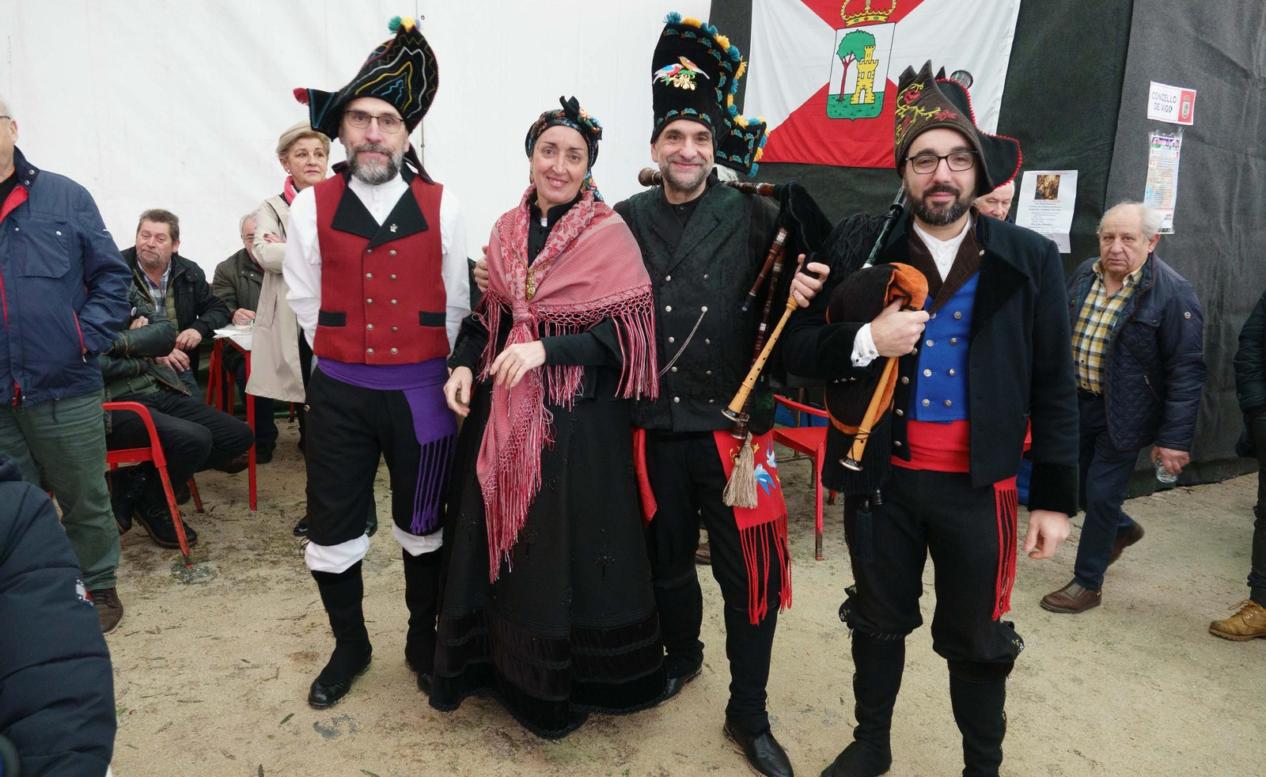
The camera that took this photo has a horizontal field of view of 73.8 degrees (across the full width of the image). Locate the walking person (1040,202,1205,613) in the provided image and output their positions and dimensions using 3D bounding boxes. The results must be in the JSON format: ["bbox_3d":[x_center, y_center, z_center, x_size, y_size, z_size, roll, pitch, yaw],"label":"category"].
[{"bbox_3d":[1.890,0.032,3.320,0.680,1.520,0.600,-6,14,-33],"label":"walking person"}]

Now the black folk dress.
[{"bbox_3d":[-0.194,0.183,2.367,0.620,1.410,0.540,3,13,7],"label":"black folk dress"}]

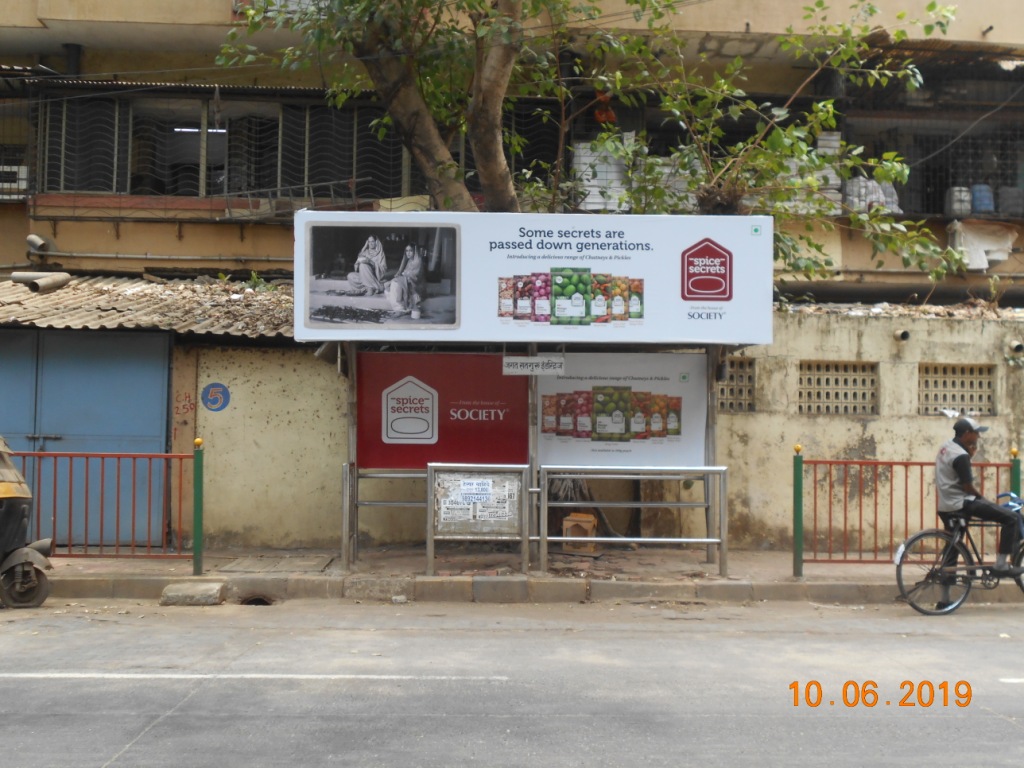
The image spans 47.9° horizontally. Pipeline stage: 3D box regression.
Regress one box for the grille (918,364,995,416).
[{"bbox_3d":[5.170,0.076,13.420,0.899,0.611,0.120,1,-2,-2],"label":"grille"}]

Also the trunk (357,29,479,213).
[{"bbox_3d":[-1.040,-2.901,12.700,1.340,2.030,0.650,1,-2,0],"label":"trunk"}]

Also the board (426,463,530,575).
[{"bbox_3d":[-0.331,1.334,11.400,1.018,1.107,0.070,1,-2,0],"label":"board"}]

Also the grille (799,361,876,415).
[{"bbox_3d":[3.770,0.040,13.320,0.922,0.623,0.120,1,-2,-2],"label":"grille"}]

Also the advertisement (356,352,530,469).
[{"bbox_3d":[-0.726,0.281,12.220,1.832,1.229,0.070,1,-2,0],"label":"advertisement"}]

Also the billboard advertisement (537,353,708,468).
[{"bbox_3d":[1.170,0.281,12.220,1.822,1.229,0.070,1,-2,0],"label":"billboard advertisement"}]

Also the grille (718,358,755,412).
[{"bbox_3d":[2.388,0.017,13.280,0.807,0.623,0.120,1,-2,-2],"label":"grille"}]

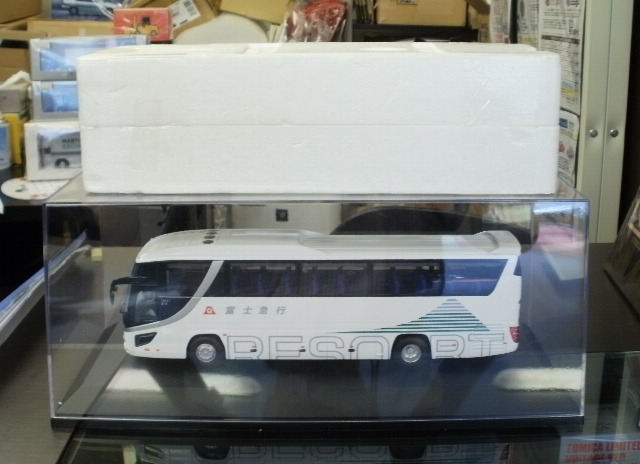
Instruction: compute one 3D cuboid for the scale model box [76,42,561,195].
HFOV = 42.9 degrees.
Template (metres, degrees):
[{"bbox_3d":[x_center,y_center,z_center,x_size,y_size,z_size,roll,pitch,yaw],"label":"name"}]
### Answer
[{"bbox_3d":[0.000,-0.078,0.548,0.293,0.085,0.110,0,14,1],"label":"scale model box"}]

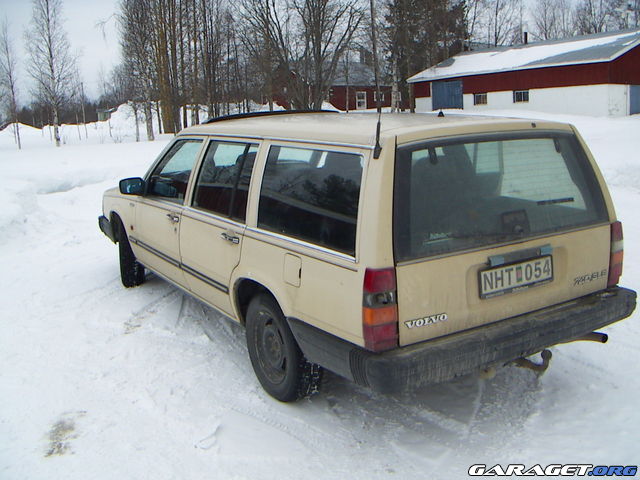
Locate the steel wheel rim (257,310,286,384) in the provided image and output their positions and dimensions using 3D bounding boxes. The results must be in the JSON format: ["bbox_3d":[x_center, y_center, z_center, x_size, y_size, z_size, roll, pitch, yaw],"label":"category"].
[{"bbox_3d":[-0.221,0.595,3.865,0.140,0.405,0.405,-9,15,-30],"label":"steel wheel rim"}]

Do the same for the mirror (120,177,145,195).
[{"bbox_3d":[-1.487,-0.429,5.356,0.190,0.135,0.110,-9,15,-30],"label":"mirror"}]

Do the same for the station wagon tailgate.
[{"bbox_3d":[0.885,-0.061,3.270,1.400,0.850,0.220,-9,15,-30],"label":"station wagon tailgate"}]

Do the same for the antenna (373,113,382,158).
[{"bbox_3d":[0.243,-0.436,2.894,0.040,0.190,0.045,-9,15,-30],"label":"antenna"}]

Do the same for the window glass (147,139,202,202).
[{"bbox_3d":[-1.083,-0.518,5.038,0.045,0.455,0.890,9,5,-33],"label":"window glass"}]

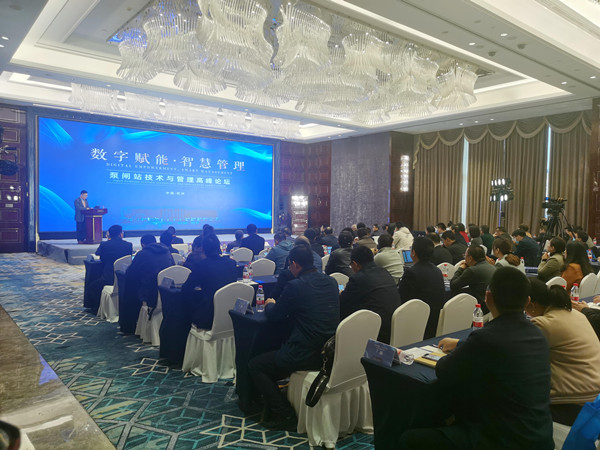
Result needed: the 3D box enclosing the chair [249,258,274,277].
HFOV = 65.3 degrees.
[{"bbox_3d":[-0.645,0.937,6.811,0.470,0.930,0.570,-1,2,-39],"label":"chair"}]

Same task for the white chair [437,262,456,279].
[{"bbox_3d":[1.870,0.972,6.791,0.470,0.930,0.570,-1,2,-39],"label":"white chair"}]

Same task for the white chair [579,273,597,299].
[{"bbox_3d":[3.065,0.985,5.410,0.440,0.940,0.540,-1,2,-39],"label":"white chair"}]

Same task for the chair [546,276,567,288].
[{"bbox_3d":[2.752,1.025,5.522,0.470,0.910,0.560,-1,3,-39],"label":"chair"}]

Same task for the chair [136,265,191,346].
[{"bbox_3d":[-1.644,0.934,5.758,0.450,0.940,0.550,-1,3,-38],"label":"chair"}]

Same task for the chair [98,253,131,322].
[{"bbox_3d":[-2.583,0.873,6.826,0.480,0.910,0.580,-1,3,-39],"label":"chair"}]

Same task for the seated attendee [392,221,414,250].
[{"bbox_3d":[2.377,0.614,10.912,0.520,1.340,0.800,-1,3,-38],"label":"seated attendee"}]

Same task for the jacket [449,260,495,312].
[{"bbox_3d":[1.821,0.707,4.910,0.540,0.640,0.540,-1,2,-39],"label":"jacket"}]

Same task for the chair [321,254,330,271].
[{"bbox_3d":[0.353,0.924,7.645,0.470,0.930,0.570,-1,2,-39],"label":"chair"}]

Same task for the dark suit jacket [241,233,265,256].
[{"bbox_3d":[-0.832,0.467,8.489,0.500,0.640,0.400,-1,3,-39],"label":"dark suit jacket"}]

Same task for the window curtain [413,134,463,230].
[{"bbox_3d":[5.687,-1.365,19.476,0.200,4.700,2.420,-1,2,-39],"label":"window curtain"}]

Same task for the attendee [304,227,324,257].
[{"bbox_3d":[0.225,0.707,7.580,0.500,1.290,0.820,-1,3,-39],"label":"attendee"}]

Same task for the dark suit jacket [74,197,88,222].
[{"bbox_3d":[-7.059,-0.498,15.254,0.420,0.830,0.520,2,2,22],"label":"dark suit jacket"}]

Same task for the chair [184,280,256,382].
[{"bbox_3d":[-0.800,1.005,4.638,0.470,0.930,0.570,-1,2,-39],"label":"chair"}]

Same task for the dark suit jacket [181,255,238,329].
[{"bbox_3d":[-0.859,0.637,4.847,0.520,0.680,0.500,-1,3,-39],"label":"dark suit jacket"}]

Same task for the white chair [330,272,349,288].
[{"bbox_3d":[0.284,0.978,5.506,0.470,0.910,0.560,-1,3,-39],"label":"white chair"}]

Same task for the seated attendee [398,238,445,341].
[{"bbox_3d":[1.118,0.806,4.550,0.520,1.360,0.820,-1,3,-39],"label":"seated attendee"}]

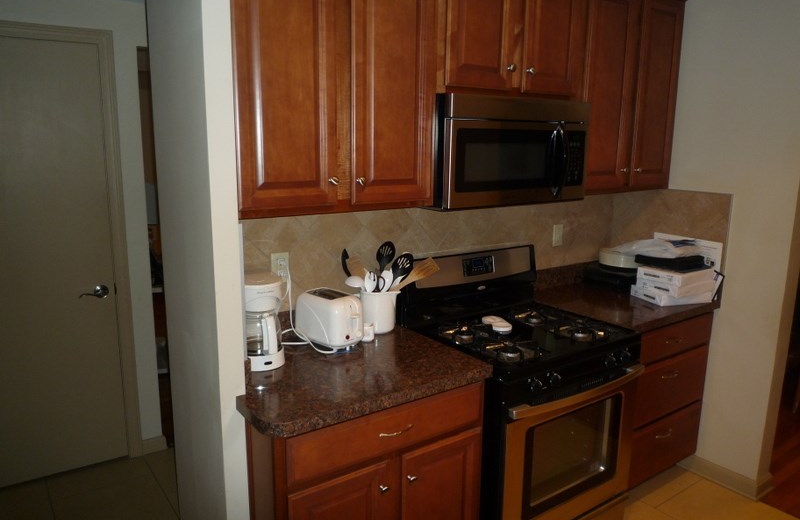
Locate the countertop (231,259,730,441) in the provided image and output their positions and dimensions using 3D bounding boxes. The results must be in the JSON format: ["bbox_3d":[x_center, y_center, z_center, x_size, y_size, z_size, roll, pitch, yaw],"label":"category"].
[{"bbox_3d":[0.417,0.249,2.404,2.281,0.155,0.643,-7,13,-33],"label":"countertop"}]

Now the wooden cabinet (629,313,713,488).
[{"bbox_3d":[1.056,0.661,2.941,0.719,0.862,0.615,-7,13,-33],"label":"wooden cabinet"}]

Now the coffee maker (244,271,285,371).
[{"bbox_3d":[-0.500,0.205,1.991,0.166,0.295,0.217,-7,13,-33],"label":"coffee maker"}]

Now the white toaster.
[{"bbox_3d":[-0.260,0.221,2.181,0.248,0.192,0.167,11,15,44],"label":"white toaster"}]

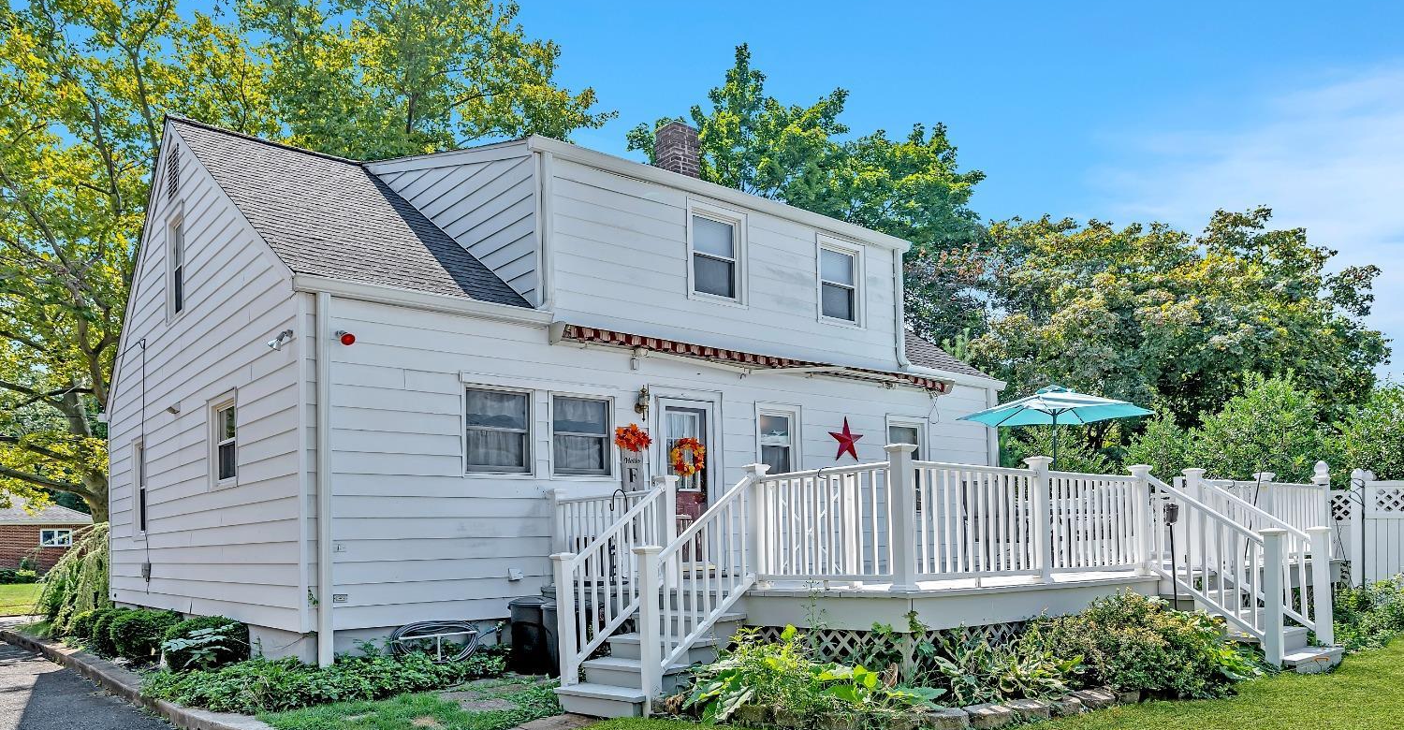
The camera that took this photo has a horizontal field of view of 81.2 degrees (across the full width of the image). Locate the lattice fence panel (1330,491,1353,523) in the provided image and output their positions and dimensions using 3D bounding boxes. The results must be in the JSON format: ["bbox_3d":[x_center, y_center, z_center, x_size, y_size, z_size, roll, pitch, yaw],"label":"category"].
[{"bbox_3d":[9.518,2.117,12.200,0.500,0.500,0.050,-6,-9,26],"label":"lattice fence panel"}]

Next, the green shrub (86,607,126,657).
[{"bbox_3d":[-7.048,3.158,9.700,0.700,0.580,0.700,6,-11,-39],"label":"green shrub"}]

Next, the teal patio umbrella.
[{"bbox_3d":[4.620,1.430,10.700,2.600,2.350,2.600,6,-11,-39],"label":"teal patio umbrella"}]

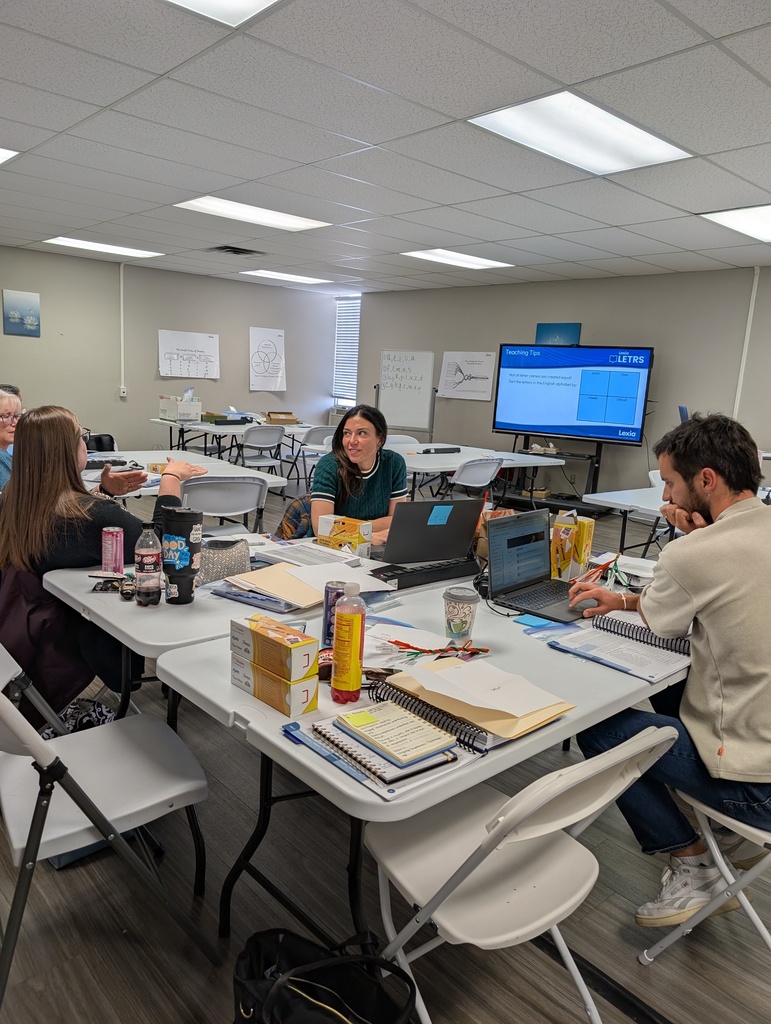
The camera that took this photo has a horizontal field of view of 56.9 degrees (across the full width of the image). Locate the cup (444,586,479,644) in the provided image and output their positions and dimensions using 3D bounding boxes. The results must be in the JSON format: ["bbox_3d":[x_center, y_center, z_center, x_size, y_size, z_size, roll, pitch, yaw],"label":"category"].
[{"bbox_3d":[0.185,0.262,1.772,0.090,0.127,0.090,3,11,-1],"label":"cup"}]

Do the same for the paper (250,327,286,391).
[{"bbox_3d":[-1.760,-2.280,10.682,0.610,0.912,0.010,-7,15,-42],"label":"paper"}]

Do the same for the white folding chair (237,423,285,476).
[{"bbox_3d":[-1.287,-0.421,6.827,0.460,0.840,0.500,-7,15,-42],"label":"white folding chair"}]

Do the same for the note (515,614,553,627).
[{"bbox_3d":[0.398,0.297,1.910,0.076,0.006,0.076,13,15,42],"label":"note"}]

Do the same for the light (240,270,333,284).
[{"bbox_3d":[-1.277,-3.156,9.517,1.200,0.070,0.600,-7,15,-42],"label":"light"}]

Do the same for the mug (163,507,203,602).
[{"bbox_3d":[-0.558,0.119,1.953,0.114,0.254,0.114,0,12,-16],"label":"mug"}]

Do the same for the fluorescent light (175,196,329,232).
[{"bbox_3d":[-1.046,-2.420,5.756,1.200,0.060,0.600,-7,15,-42],"label":"fluorescent light"}]

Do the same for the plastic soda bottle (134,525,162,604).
[{"bbox_3d":[-0.627,0.135,1.877,0.071,0.225,0.071,-7,15,-42],"label":"plastic soda bottle"}]

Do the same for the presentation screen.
[{"bbox_3d":[1.997,-1.293,7.726,1.690,0.990,0.090,10,13,33],"label":"presentation screen"}]

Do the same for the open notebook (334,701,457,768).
[{"bbox_3d":[0.014,0.382,1.244,0.128,0.018,0.178,-7,15,-42],"label":"open notebook"}]

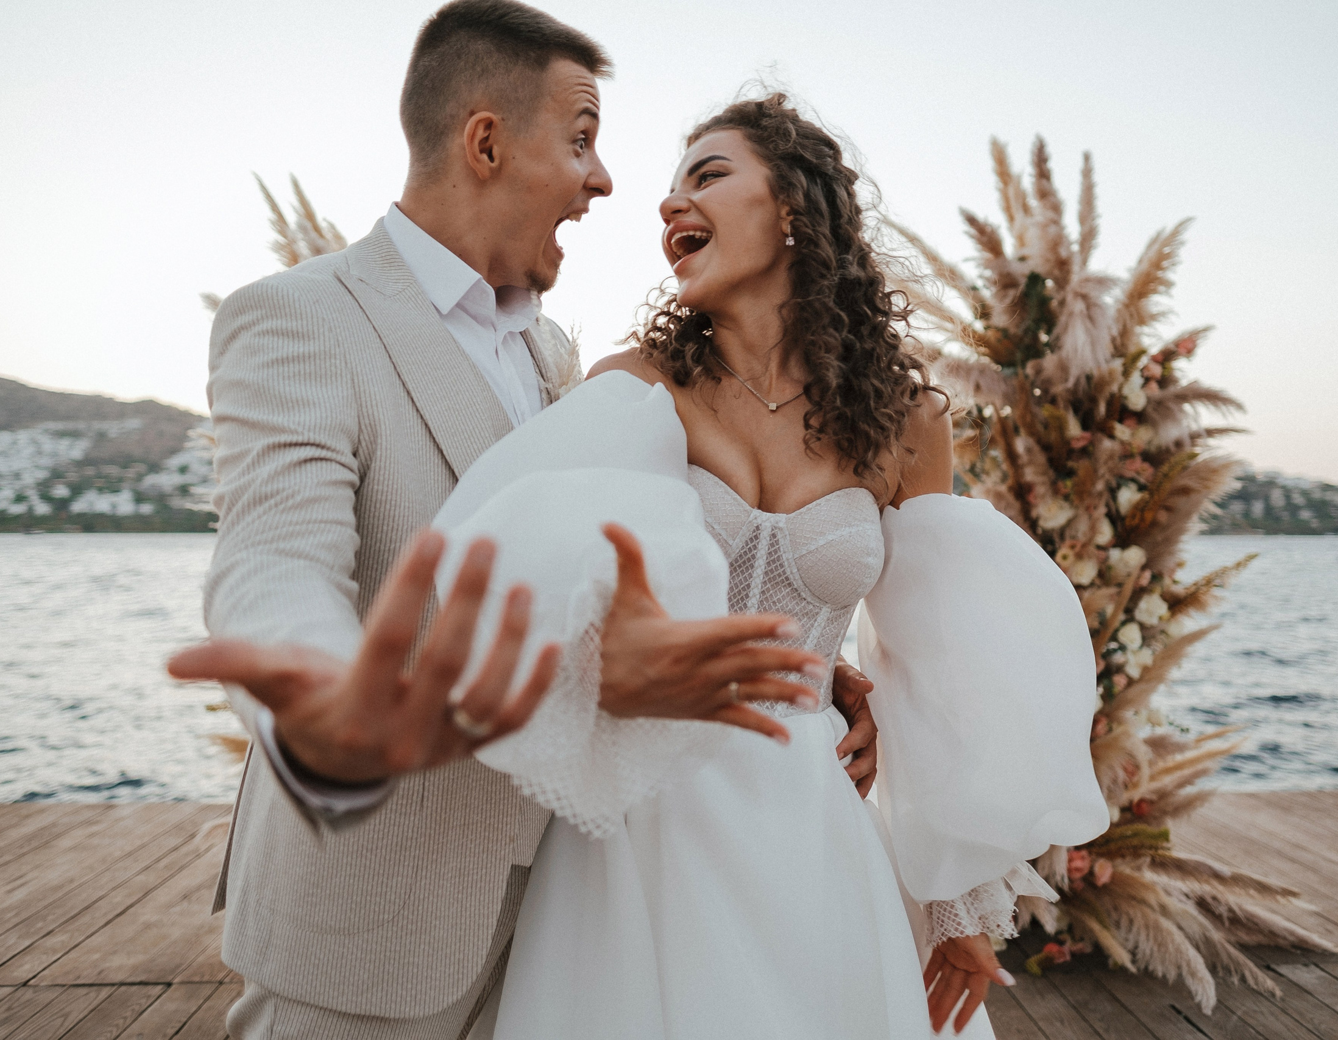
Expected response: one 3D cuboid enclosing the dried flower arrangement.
[{"bbox_3d":[1.340,0.075,3.170,1.350,2.420,0.980,0,-1,9],"label":"dried flower arrangement"}]

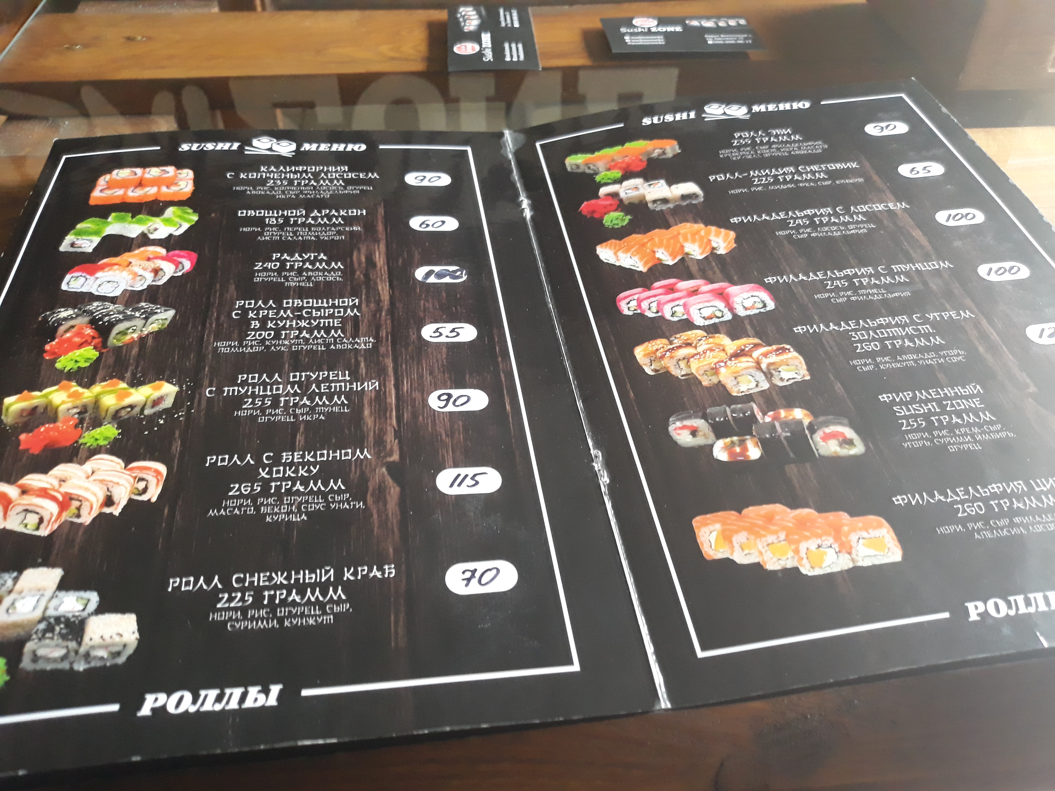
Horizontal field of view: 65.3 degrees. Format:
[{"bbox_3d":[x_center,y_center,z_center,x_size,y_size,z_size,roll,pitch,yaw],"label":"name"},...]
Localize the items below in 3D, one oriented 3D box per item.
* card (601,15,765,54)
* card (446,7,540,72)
[{"bbox_3d":[0.091,-0.212,0.483,0.090,0.001,0.050,-3,46,-4],"label":"card"},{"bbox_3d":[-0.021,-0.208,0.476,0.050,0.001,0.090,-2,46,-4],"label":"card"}]

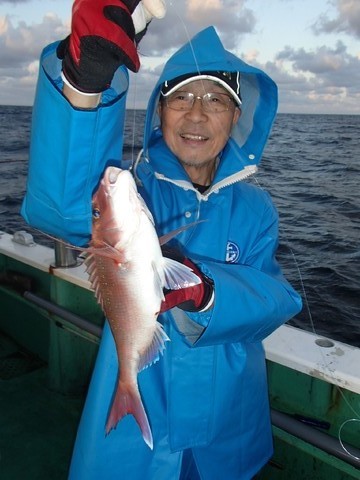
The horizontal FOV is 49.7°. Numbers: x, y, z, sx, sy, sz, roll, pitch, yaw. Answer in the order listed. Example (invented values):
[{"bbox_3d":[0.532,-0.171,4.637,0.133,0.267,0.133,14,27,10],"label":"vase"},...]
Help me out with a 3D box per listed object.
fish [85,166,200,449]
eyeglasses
[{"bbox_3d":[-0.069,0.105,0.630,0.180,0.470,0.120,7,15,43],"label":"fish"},{"bbox_3d":[0.045,-0.275,0.801,0.138,0.042,0.140,5,12,7],"label":"eyeglasses"}]

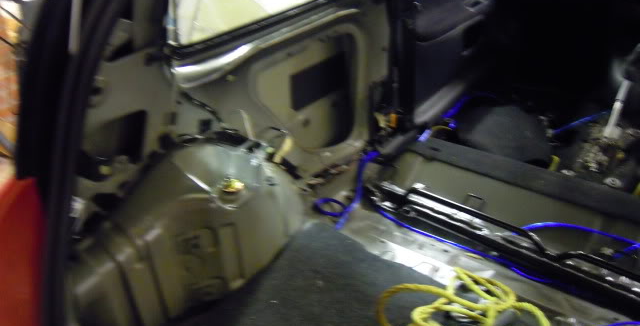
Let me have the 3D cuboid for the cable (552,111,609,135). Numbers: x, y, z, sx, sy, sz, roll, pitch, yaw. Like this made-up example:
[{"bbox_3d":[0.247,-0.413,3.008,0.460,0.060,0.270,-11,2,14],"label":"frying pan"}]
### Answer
[{"bbox_3d":[1.068,-0.164,2.127,0.282,0.065,0.027,-11,31,-14],"label":"cable"}]

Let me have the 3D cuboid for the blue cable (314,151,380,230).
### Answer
[{"bbox_3d":[0.093,0.053,1.480,0.100,0.085,0.400,12,33,24],"label":"blue cable"}]

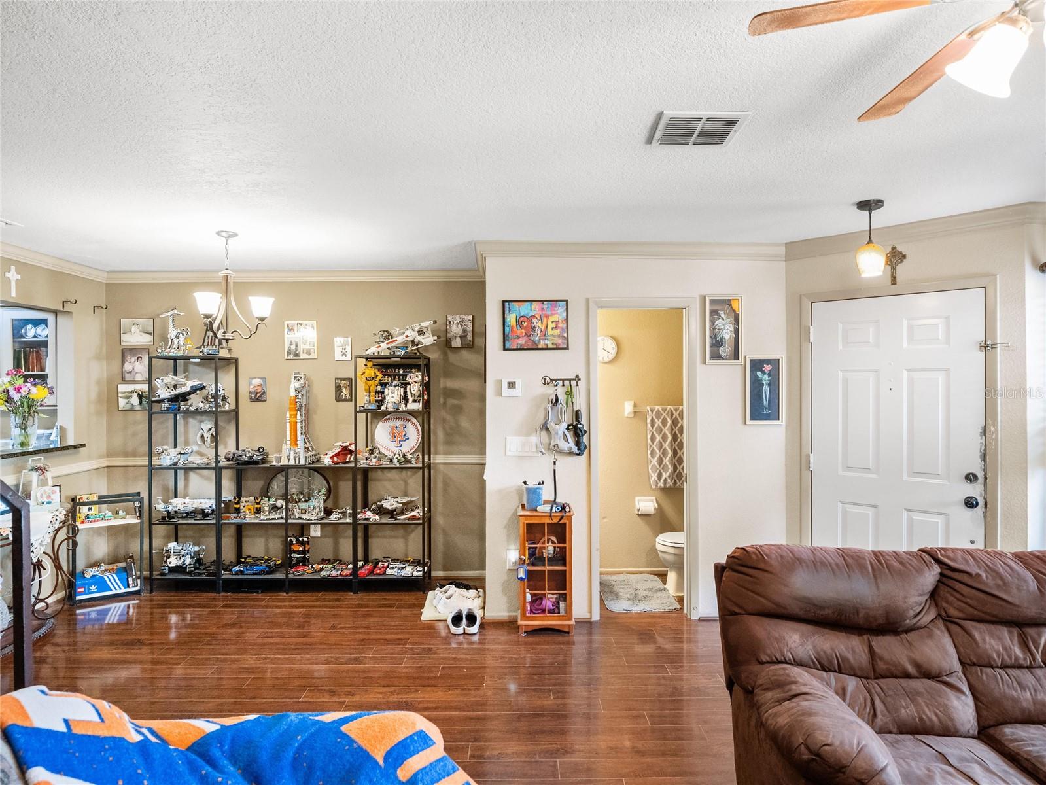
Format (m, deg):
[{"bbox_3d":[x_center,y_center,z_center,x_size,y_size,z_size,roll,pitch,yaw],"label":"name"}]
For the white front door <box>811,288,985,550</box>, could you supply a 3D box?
[{"bbox_3d":[2.167,0.459,3.550,0.885,2.035,0.045,0,1,44],"label":"white front door"}]

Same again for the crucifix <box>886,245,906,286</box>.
[{"bbox_3d":[2.160,-0.740,3.522,0.025,0.230,0.122,0,0,-45],"label":"crucifix"}]

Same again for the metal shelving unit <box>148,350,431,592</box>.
[{"bbox_3d":[-1.738,0.609,4.632,2.020,1.750,0.360,0,1,0],"label":"metal shelving unit"}]

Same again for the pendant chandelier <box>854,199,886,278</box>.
[{"bbox_3d":[1.757,-0.771,3.055,0.135,0.382,0.135,0,0,0],"label":"pendant chandelier"}]

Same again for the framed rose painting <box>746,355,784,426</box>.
[{"bbox_3d":[1.585,-0.015,3.965,0.243,0.446,0.025,0,1,-1],"label":"framed rose painting"}]

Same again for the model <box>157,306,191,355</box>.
[{"bbox_3d":[-2.610,-0.455,4.540,0.230,0.370,0.160,0,0,-14],"label":"model"}]

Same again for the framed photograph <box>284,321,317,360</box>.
[{"bbox_3d":[-1.769,-0.415,4.829,0.256,0.306,0.022,0,1,0],"label":"framed photograph"}]

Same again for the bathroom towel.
[{"bbox_3d":[1.170,0.438,4.840,0.360,0.655,0.070,0,0,0],"label":"bathroom towel"}]

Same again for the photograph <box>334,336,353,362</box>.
[{"bbox_3d":[-1.428,-0.347,4.815,0.133,0.182,0.020,0,0,0],"label":"photograph"}]

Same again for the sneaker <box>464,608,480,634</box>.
[{"bbox_3d":[-0.328,1.430,3.860,0.102,0.110,0.280,0,1,-2],"label":"sneaker"}]

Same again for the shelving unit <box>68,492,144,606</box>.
[{"bbox_3d":[-3.038,1.129,4.431,0.418,0.721,0.255,-1,1,-36],"label":"shelving unit"}]

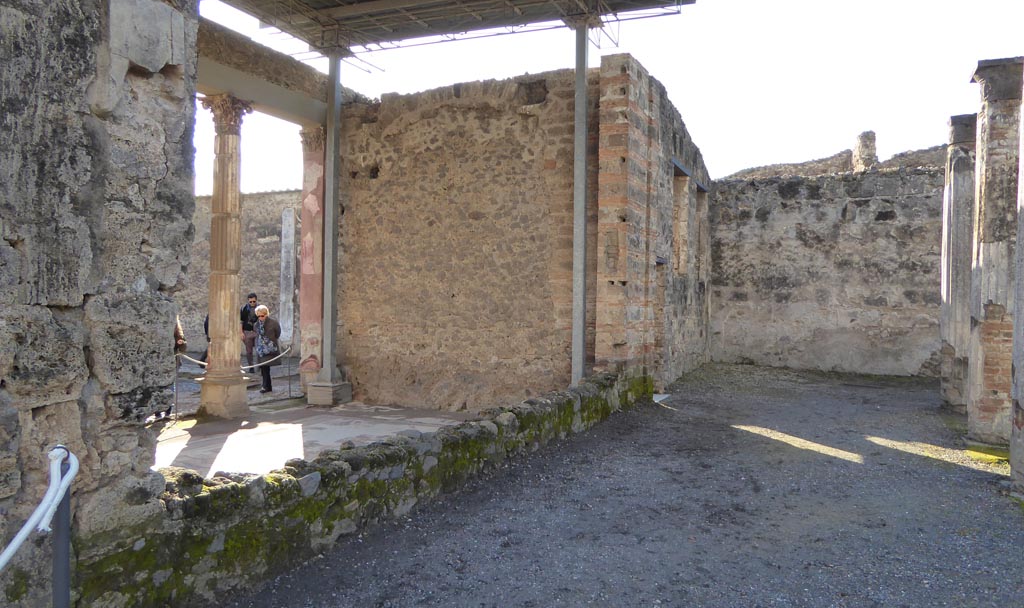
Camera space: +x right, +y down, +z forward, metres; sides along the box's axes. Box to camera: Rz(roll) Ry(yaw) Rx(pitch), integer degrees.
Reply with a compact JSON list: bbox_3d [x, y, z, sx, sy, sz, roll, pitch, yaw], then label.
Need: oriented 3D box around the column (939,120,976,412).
[{"bbox_3d":[6.711,-0.611,10.600,0.480,4.421,0.480,1,0,25],"label":"column"}]

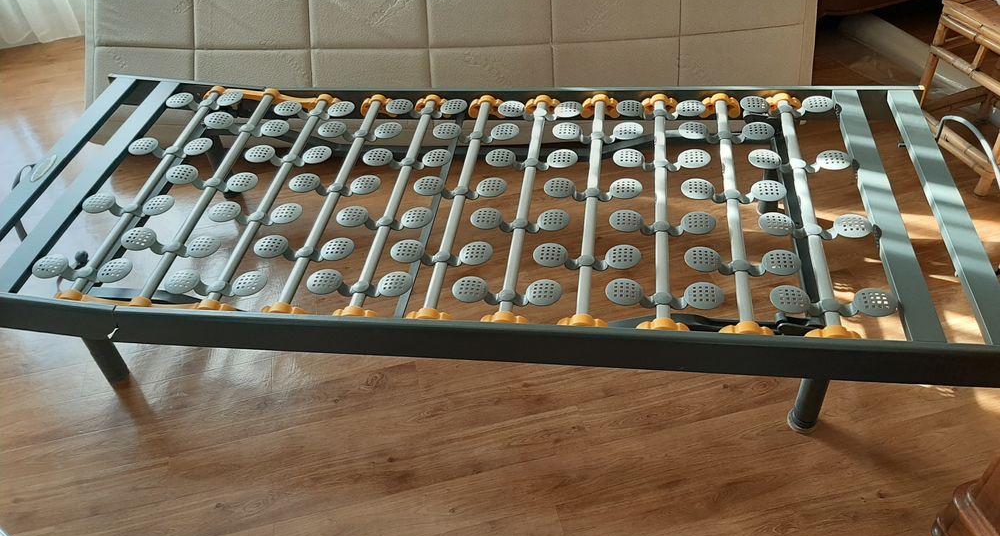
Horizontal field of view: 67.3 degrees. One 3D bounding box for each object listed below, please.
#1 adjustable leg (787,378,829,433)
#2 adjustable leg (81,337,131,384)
[{"bbox_3d":[0.573,0.224,1.376,0.058,0.204,0.058,2,45,9],"label":"adjustable leg"},{"bbox_3d":[-0.845,0.180,1.603,0.055,0.204,0.055,4,45,7],"label":"adjustable leg"}]

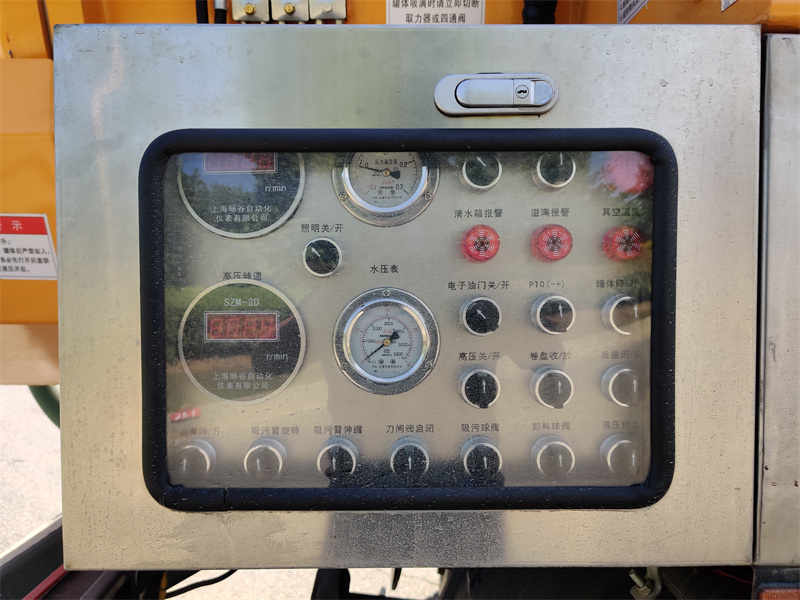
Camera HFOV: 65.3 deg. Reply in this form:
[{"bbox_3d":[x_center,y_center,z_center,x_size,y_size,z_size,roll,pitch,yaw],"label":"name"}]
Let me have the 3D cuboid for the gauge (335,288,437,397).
[{"bbox_3d":[-0.010,0.033,0.481,0.084,0.084,0.020,0,2,0],"label":"gauge"}]

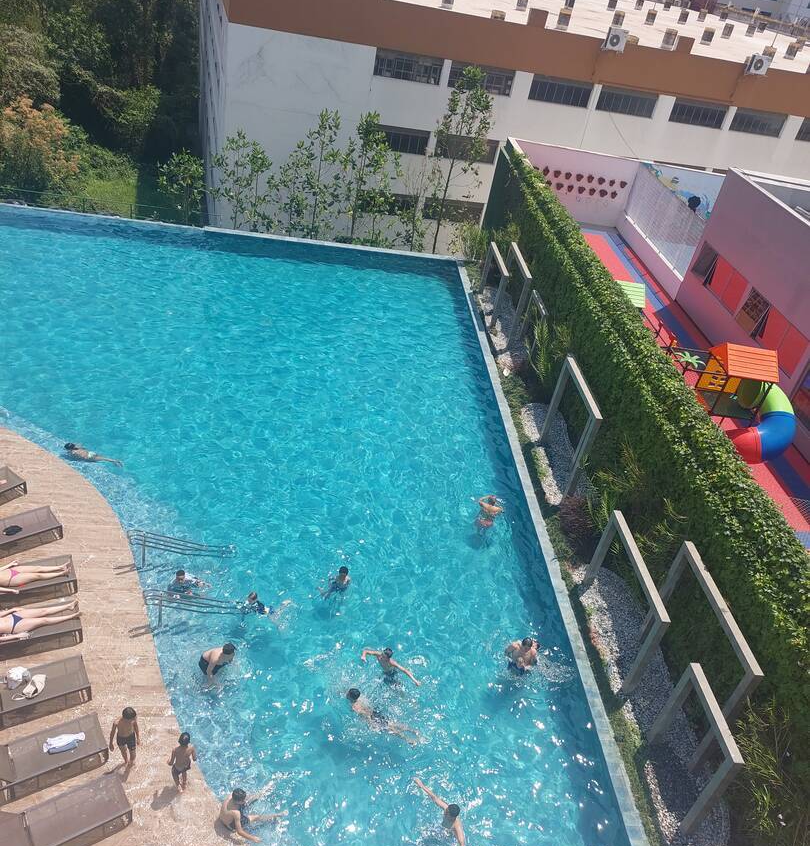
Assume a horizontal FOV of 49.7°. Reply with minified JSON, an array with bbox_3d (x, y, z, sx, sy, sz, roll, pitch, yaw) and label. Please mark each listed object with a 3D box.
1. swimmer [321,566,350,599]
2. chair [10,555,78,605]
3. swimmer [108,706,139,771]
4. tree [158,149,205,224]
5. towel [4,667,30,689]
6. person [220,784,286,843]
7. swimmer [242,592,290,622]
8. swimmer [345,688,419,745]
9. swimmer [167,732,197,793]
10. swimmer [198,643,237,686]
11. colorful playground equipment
[{"bbox_3d":[-1.268,2.989,16.169,0.500,0.900,0.600,25,38,17],"label":"swimmer"},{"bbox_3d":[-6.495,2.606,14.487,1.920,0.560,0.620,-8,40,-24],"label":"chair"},{"bbox_3d":[-3.834,4.361,12.136,0.420,1.380,0.320,0,38,-15],"label":"swimmer"},{"bbox_3d":[-6.767,-7.026,26.490,1.350,2.700,1.350,5,37,-10],"label":"tree"},{"bbox_3d":[-5.720,3.791,12.913,0.340,0.160,0.280,-10,42,-27],"label":"towel"},{"bbox_3d":[-2.026,5.278,12.060,1.000,0.900,0.720,-21,47,-36],"label":"person"},{"bbox_3d":[-2.422,3.227,15.280,0.950,0.500,0.600,-1,38,-17],"label":"swimmer"},{"bbox_3d":[-0.338,4.690,13.923,1.500,0.380,0.520,33,41,13],"label":"swimmer"},{"bbox_3d":[-3.026,4.655,11.988,0.420,1.340,0.420,1,37,-14],"label":"swimmer"},{"bbox_3d":[-3.009,3.906,13.984,0.620,1.000,0.500,19,37,9],"label":"swimmer"},{"bbox_3d":[7.466,-0.425,19.442,3.100,2.750,1.800,2,38,-14],"label":"colorful playground equipment"}]

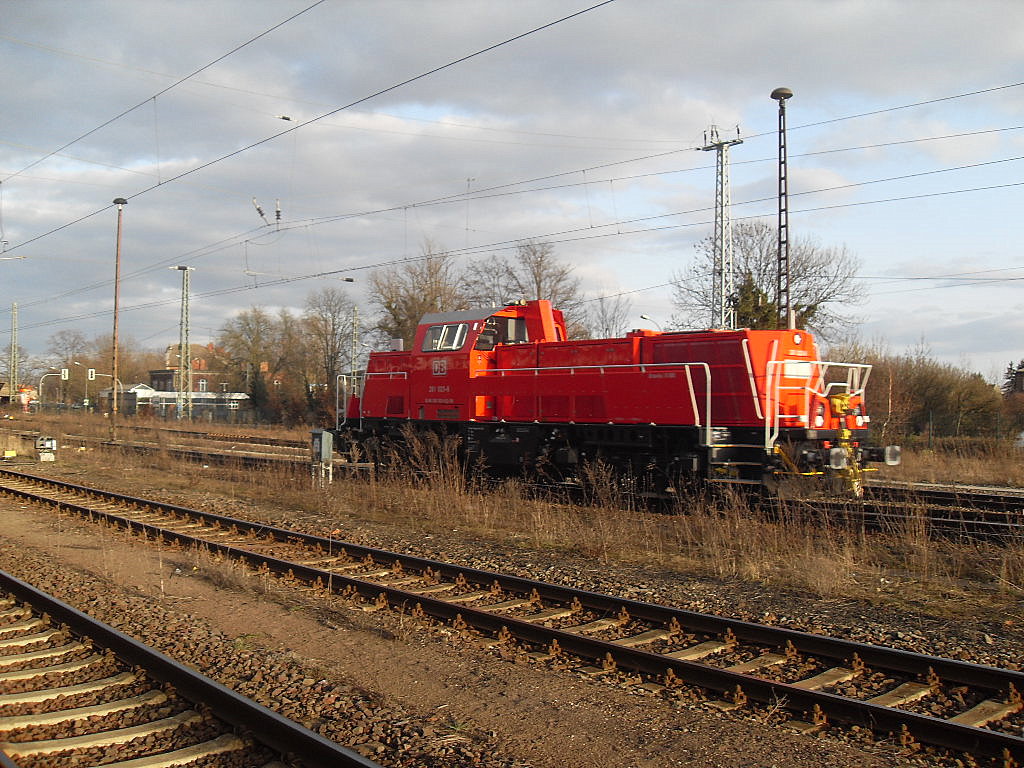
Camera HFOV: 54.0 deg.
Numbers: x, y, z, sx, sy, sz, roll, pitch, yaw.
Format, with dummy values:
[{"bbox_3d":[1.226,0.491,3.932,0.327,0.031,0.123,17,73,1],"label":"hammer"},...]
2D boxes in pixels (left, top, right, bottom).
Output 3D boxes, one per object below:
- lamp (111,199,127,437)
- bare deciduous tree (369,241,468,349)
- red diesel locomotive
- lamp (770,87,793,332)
[{"bbox_3d":[-19.947,-3.308,50.895,0.730,12.300,0.730,0,-1,0],"label":"lamp"},{"bbox_3d":[-7.453,-3.984,79.873,8.500,14.860,8.500,0,-1,0],"label":"bare deciduous tree"},{"bbox_3d":[0.901,0.247,23.093,3.050,4.270,15.700,1,-1,-41],"label":"red diesel locomotive"},{"bbox_3d":[8.722,-3.489,32.395,0.730,12.250,0.730,0,-1,0],"label":"lamp"}]

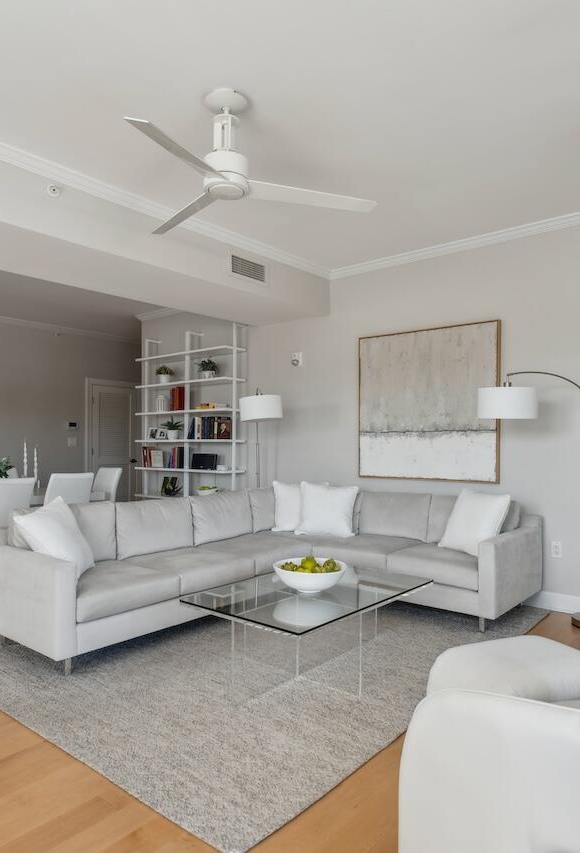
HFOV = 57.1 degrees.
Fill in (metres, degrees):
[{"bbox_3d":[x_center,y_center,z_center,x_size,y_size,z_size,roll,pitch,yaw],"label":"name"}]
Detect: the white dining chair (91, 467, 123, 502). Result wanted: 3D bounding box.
[{"bbox_3d":[-2.043,0.889,5.200,0.432,0.924,0.600,-1,-2,41],"label":"white dining chair"}]

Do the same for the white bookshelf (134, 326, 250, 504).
[{"bbox_3d":[-1.120,0.169,5.868,1.480,2.430,0.300,-2,-2,39],"label":"white bookshelf"}]

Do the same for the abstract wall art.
[{"bbox_3d":[1.093,-0.179,4.385,1.220,1.245,0.050,-1,-2,36],"label":"abstract wall art"}]

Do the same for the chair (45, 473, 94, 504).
[{"bbox_3d":[-2.042,0.869,4.625,0.570,0.965,0.430,-2,-2,39],"label":"chair"}]

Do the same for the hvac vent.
[{"bbox_3d":[-0.318,-1.229,4.172,0.030,0.152,0.405,-2,-2,41],"label":"hvac vent"}]

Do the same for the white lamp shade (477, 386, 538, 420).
[{"bbox_3d":[1.531,-0.158,3.740,0.395,0.200,0.395,-1,-2,36],"label":"white lamp shade"}]

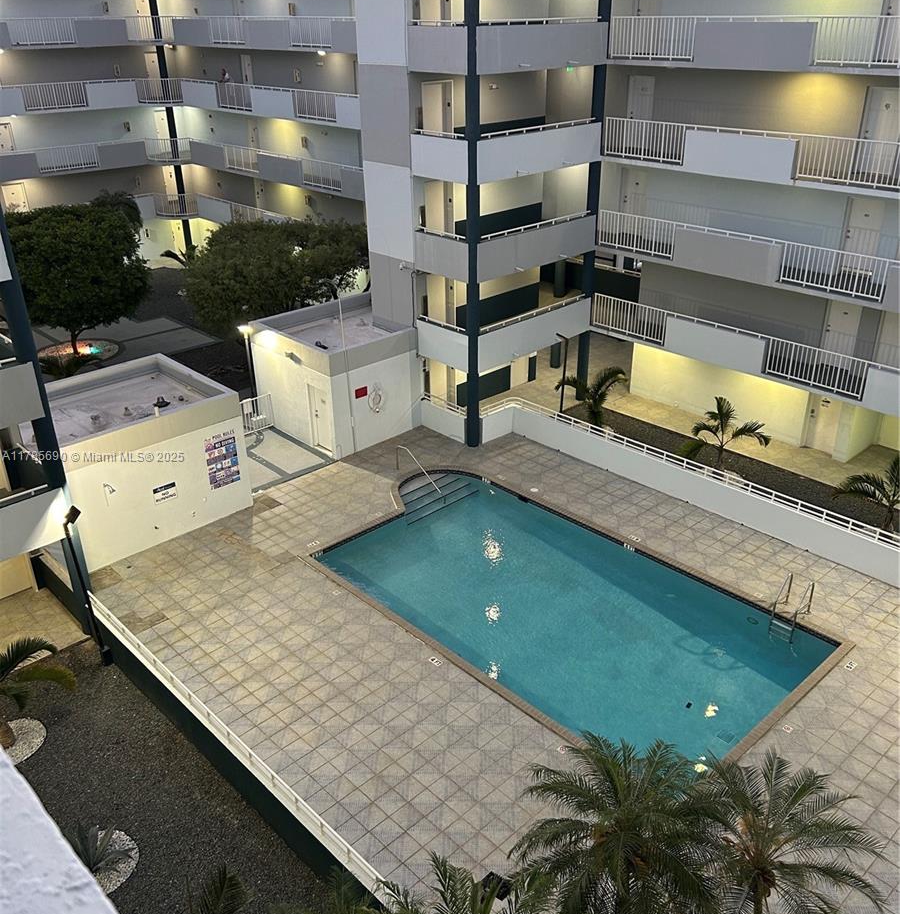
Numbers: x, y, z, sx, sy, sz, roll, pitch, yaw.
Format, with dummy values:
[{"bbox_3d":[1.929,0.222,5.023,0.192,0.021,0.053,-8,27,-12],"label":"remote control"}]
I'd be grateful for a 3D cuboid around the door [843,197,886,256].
[{"bbox_3d":[10.866,-5.808,23.881,0.100,2.050,0.946,-24,35,-38],"label":"door"}]

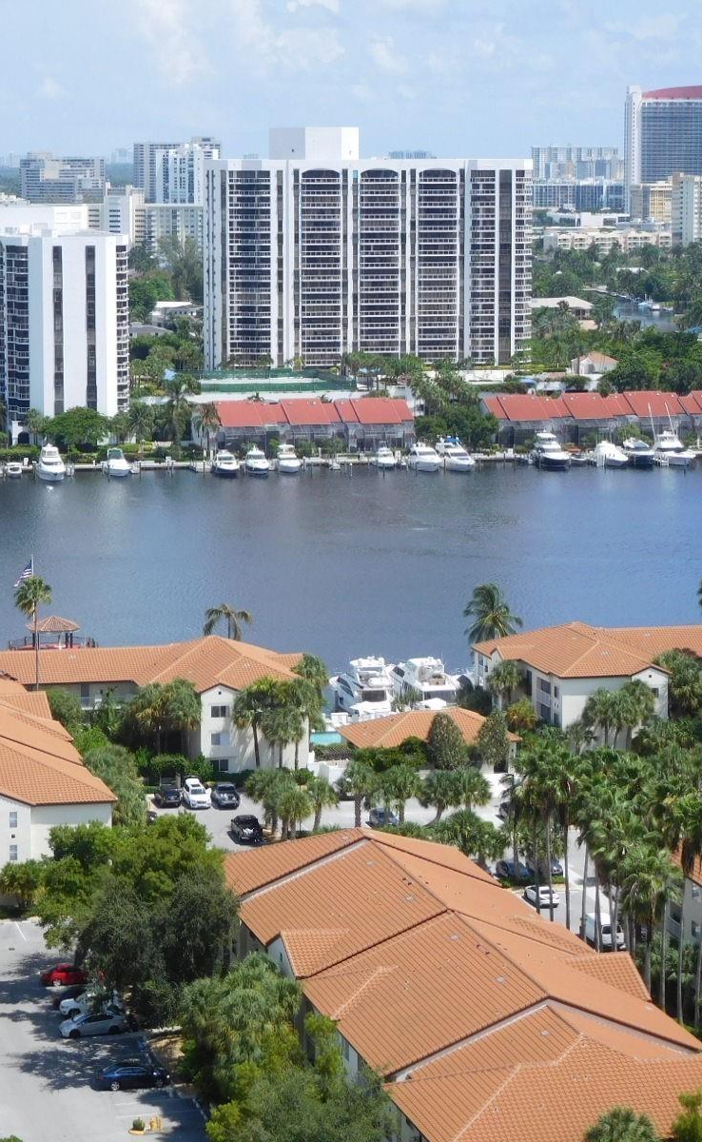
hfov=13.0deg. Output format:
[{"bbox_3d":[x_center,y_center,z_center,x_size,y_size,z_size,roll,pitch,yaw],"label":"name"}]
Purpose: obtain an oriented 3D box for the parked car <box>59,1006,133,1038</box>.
[{"bbox_3d":[-17.258,30.296,207.670,4.500,1.470,1.790,-3,8,-18],"label":"parked car"}]

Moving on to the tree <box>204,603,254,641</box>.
[{"bbox_3d":[-13.284,9.301,334.292,5.600,11.600,5.600,0,8,0],"label":"tree"}]

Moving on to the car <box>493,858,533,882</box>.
[{"bbox_3d":[13.415,24.218,252.427,1.830,1.470,4.600,-2,8,-16],"label":"car"}]

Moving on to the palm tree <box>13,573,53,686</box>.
[{"bbox_3d":[-29.818,10.246,290.483,3.500,19.552,3.500,0,8,0],"label":"palm tree"}]

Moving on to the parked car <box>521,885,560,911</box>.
[{"bbox_3d":[15.135,25.421,243.677,1.820,1.440,4.600,-2,8,-14],"label":"parked car"}]

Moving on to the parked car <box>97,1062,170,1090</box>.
[{"bbox_3d":[-13.703,31.910,195.856,4.750,1.450,1.830,-1,8,-11],"label":"parked car"}]

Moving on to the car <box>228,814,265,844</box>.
[{"bbox_3d":[-9.099,22.399,267.338,1.870,1.660,4.700,-2,8,-12],"label":"car"}]

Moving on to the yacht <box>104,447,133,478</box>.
[{"bbox_3d":[-44.362,-20.884,588.116,3.500,4.400,10.500,-2,8,-17],"label":"yacht"}]

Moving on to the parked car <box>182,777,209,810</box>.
[{"bbox_3d":[-14.101,20.211,281.077,1.920,1.700,4.700,-1,8,-11],"label":"parked car"}]

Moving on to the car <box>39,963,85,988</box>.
[{"bbox_3d":[-20.200,29.310,224.587,4.600,1.470,1.800,-2,8,-13],"label":"car"}]

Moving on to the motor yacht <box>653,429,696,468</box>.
[{"bbox_3d":[63.156,-24.138,601.714,4.600,6.300,14.000,-3,8,-24],"label":"motor yacht"}]

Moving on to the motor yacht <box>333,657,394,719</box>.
[{"bbox_3d":[-0.050,12.419,334.000,4.700,6.500,16.000,-2,8,-16],"label":"motor yacht"}]

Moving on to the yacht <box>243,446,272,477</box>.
[{"bbox_3d":[-18.304,-21.492,591.870,4.100,4.600,12.500,-1,8,-8],"label":"yacht"}]

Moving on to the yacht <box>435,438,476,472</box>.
[{"bbox_3d":[21.600,-22.940,604.410,4.800,5.800,17.500,-2,8,-16],"label":"yacht"}]

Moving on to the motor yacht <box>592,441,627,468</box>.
[{"bbox_3d":[52.600,-23.238,611.434,4.100,4.500,13.000,-3,8,-18],"label":"motor yacht"}]

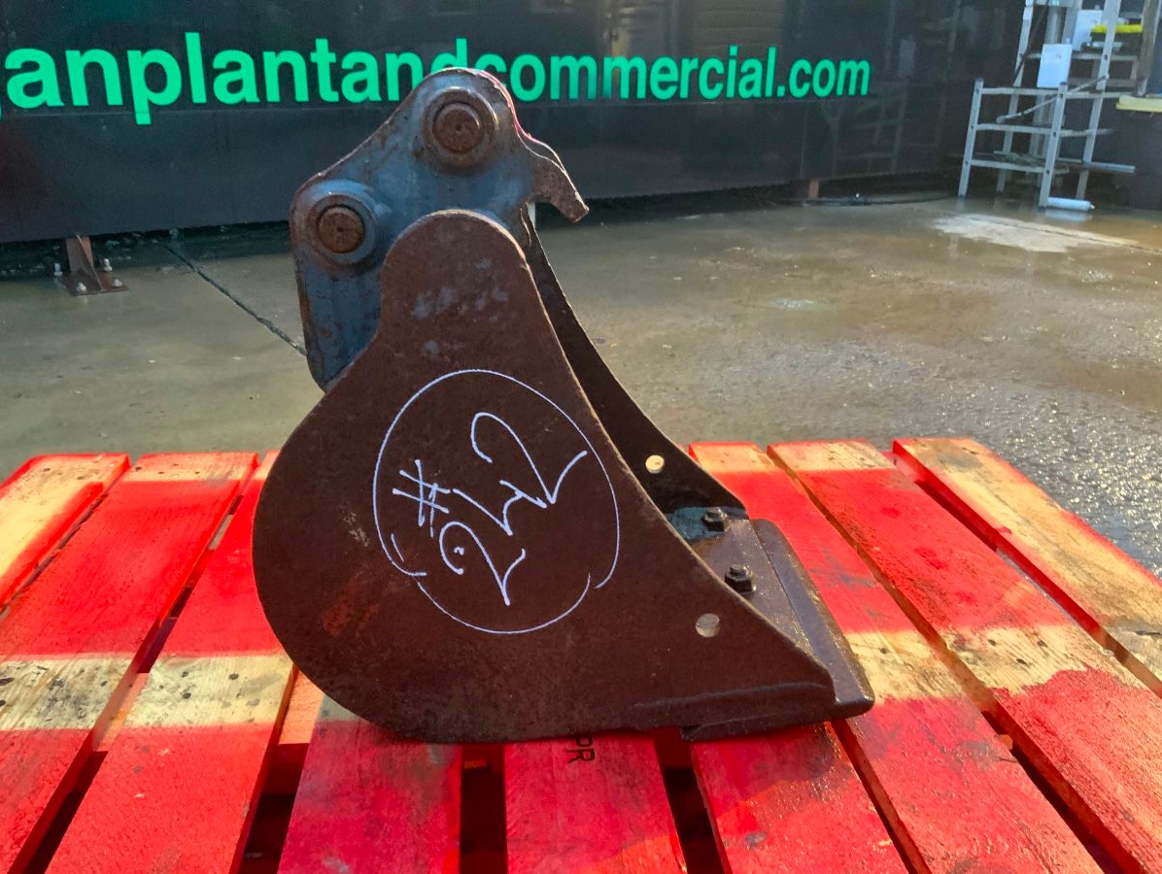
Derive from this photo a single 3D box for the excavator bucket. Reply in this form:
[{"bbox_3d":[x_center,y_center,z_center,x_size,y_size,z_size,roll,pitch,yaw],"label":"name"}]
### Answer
[{"bbox_3d":[-0.006,-0.046,0.763,0.423,0.449,0.306,0,20,-3],"label":"excavator bucket"}]

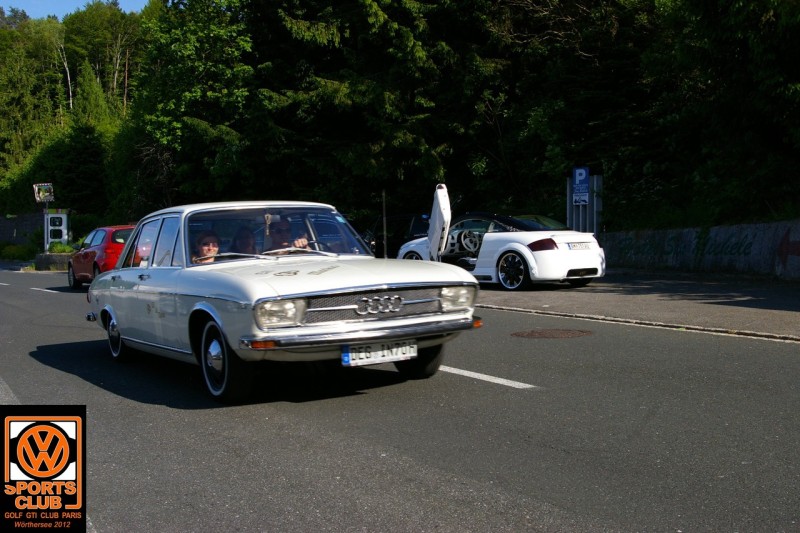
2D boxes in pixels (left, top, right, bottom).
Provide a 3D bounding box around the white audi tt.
[{"bbox_3d":[1.627,-0.321,16.446,1.790,1.330,4.040,-3,2,-40],"label":"white audi tt"}]

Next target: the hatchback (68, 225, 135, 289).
[{"bbox_3d":[-6.270,-0.238,20.933,1.730,1.440,4.200,-3,2,-31],"label":"hatchback"}]

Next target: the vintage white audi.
[{"bbox_3d":[-1.278,0.137,7.714,1.730,1.410,4.600,-3,2,-30],"label":"vintage white audi"}]

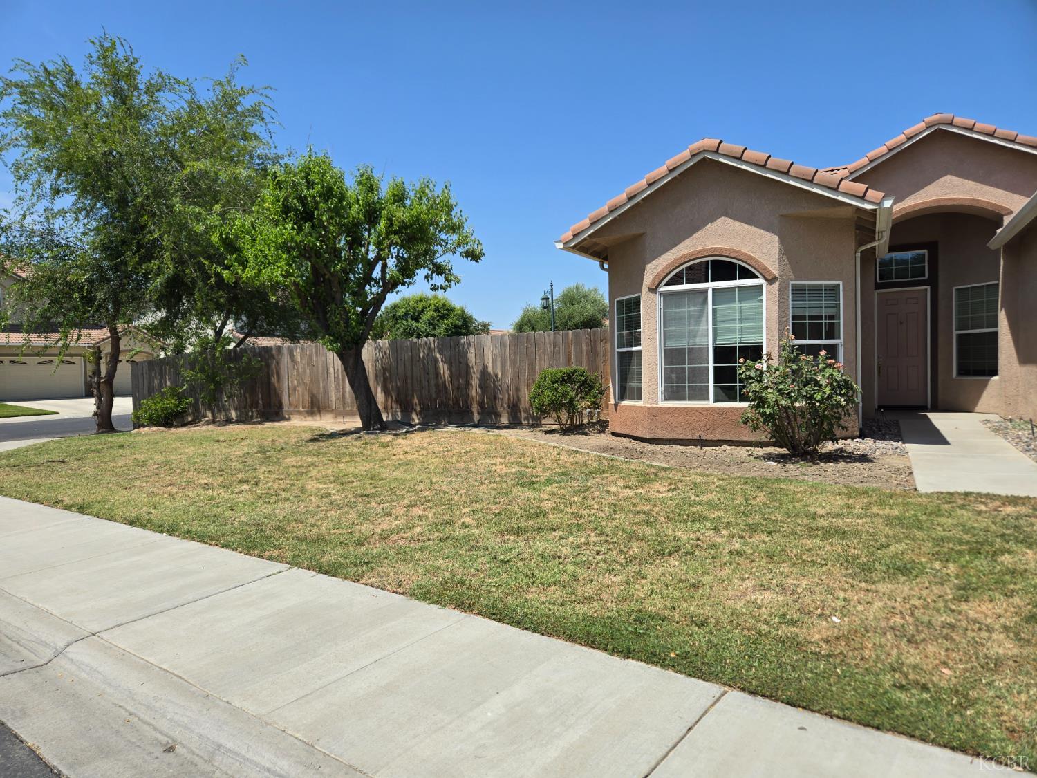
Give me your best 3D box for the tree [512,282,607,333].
[{"bbox_3d":[2.407,-2.759,39.000,5.600,6.450,5.300,-1,1,0],"label":"tree"}]

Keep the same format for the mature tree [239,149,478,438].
[{"bbox_3d":[-3.357,-1.998,14.100,5.150,5.637,4.700,-1,1,0],"label":"mature tree"}]

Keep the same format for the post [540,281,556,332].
[{"bbox_3d":[1.502,-2.433,35.000,0.820,6.039,0.450,0,2,31],"label":"post"}]

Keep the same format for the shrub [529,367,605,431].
[{"bbox_3d":[0.853,0.154,12.200,1.320,1.083,1.200,-1,1,0],"label":"shrub"}]

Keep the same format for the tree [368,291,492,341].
[{"bbox_3d":[-3.968,-1.743,30.000,5.200,4.944,5.000,-1,1,0],"label":"tree"}]

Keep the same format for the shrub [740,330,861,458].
[{"bbox_3d":[3.585,0.083,8.800,1.450,1.542,1.350,-1,1,0],"label":"shrub"}]

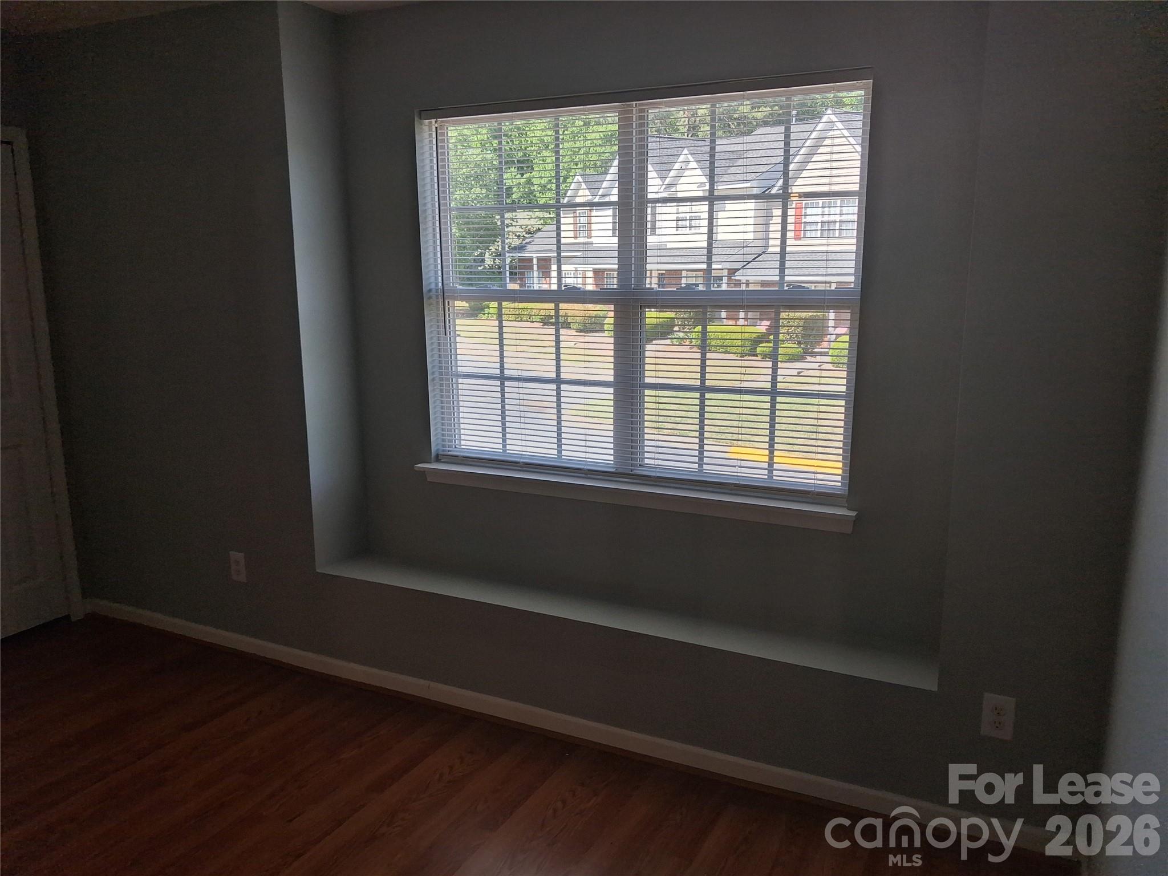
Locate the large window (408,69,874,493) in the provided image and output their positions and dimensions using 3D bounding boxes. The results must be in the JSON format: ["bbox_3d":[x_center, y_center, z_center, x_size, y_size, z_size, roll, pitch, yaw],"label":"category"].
[{"bbox_3d":[0.131,-0.469,3.021,1.545,1.252,0.100,5,13,26],"label":"large window"}]

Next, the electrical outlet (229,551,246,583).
[{"bbox_3d":[-1.363,0.510,3.584,0.075,0.117,0.010,5,13,26],"label":"electrical outlet"}]

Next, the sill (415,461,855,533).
[{"bbox_3d":[0.106,0.188,3.098,1.604,0.075,0.115,5,13,26],"label":"sill"}]

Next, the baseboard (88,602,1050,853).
[{"bbox_3d":[-0.455,0.906,3.200,3.886,0.068,0.014,5,13,26],"label":"baseboard"}]

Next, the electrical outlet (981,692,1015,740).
[{"bbox_3d":[1.084,0.732,2.384,0.075,0.117,0.010,5,13,26],"label":"electrical outlet"}]

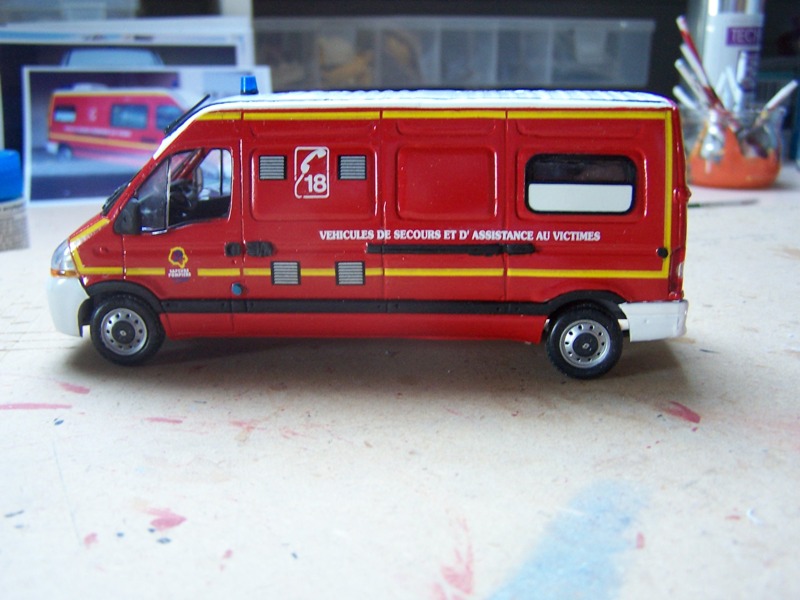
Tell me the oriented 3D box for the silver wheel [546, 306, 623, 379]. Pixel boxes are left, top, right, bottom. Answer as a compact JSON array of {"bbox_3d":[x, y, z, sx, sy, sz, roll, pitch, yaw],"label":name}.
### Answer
[{"bbox_3d":[0.037,0.008,0.178,0.015,0.015,0.005,1,14,4],"label":"silver wheel"}]

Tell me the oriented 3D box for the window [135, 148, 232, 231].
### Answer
[{"bbox_3d":[-0.044,-0.022,0.176,0.020,0.016,0.002,1,7,4],"label":"window"}]

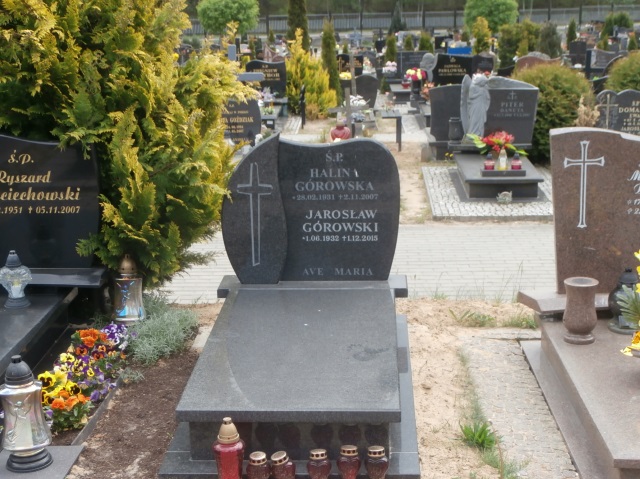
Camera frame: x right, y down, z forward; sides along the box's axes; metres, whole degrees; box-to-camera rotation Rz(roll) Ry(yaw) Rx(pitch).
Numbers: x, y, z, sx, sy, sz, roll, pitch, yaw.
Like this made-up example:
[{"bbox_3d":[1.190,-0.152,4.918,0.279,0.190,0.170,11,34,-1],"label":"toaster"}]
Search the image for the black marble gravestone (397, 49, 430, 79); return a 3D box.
[{"bbox_3d":[2.201,-4.032,24.400,0.840,0.650,0.120,0,12,3],"label":"black marble gravestone"}]

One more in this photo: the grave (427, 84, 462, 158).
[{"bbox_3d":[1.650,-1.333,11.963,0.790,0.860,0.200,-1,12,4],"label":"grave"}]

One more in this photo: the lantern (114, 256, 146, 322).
[{"bbox_3d":[-1.152,0.301,6.350,0.187,0.405,0.187,0,12,3],"label":"lantern"}]

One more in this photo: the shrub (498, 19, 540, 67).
[{"bbox_3d":[5.697,-5.484,30.000,1.200,1.550,1.200,0,12,3],"label":"shrub"}]

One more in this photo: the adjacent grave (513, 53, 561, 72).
[{"bbox_3d":[3.583,-2.683,17.245,0.730,0.630,0.130,-1,12,4],"label":"adjacent grave"}]

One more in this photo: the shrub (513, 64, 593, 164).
[{"bbox_3d":[3.128,-1.699,14.200,1.140,1.270,1.140,0,12,3],"label":"shrub"}]

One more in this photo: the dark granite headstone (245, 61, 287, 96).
[{"bbox_3d":[-0.885,-2.648,17.466,0.670,0.610,0.120,-1,12,4],"label":"dark granite headstone"}]

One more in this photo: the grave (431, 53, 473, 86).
[{"bbox_3d":[2.171,-2.737,17.265,0.670,0.630,0.120,-1,12,4],"label":"grave"}]

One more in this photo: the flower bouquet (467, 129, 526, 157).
[{"bbox_3d":[1.674,-0.887,9.958,0.570,0.290,0.380,-1,12,4],"label":"flower bouquet"}]

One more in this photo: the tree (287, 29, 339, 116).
[{"bbox_3d":[-0.142,-2.785,17.546,0.840,1.430,0.800,-1,12,4],"label":"tree"}]

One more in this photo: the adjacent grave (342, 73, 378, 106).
[{"bbox_3d":[0.739,-2.759,19.700,0.700,0.640,0.130,0,12,3],"label":"adjacent grave"}]

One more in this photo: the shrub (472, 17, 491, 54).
[{"bbox_3d":[4.349,-5.229,28.332,0.520,1.470,0.520,-1,12,4],"label":"shrub"}]

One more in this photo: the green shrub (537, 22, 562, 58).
[{"bbox_3d":[7.426,-6.360,34.000,0.800,1.380,0.800,0,12,3],"label":"green shrub"}]

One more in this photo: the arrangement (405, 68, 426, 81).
[{"bbox_3d":[1.828,-3.149,20.100,0.400,0.250,0.360,0,12,3],"label":"arrangement"}]

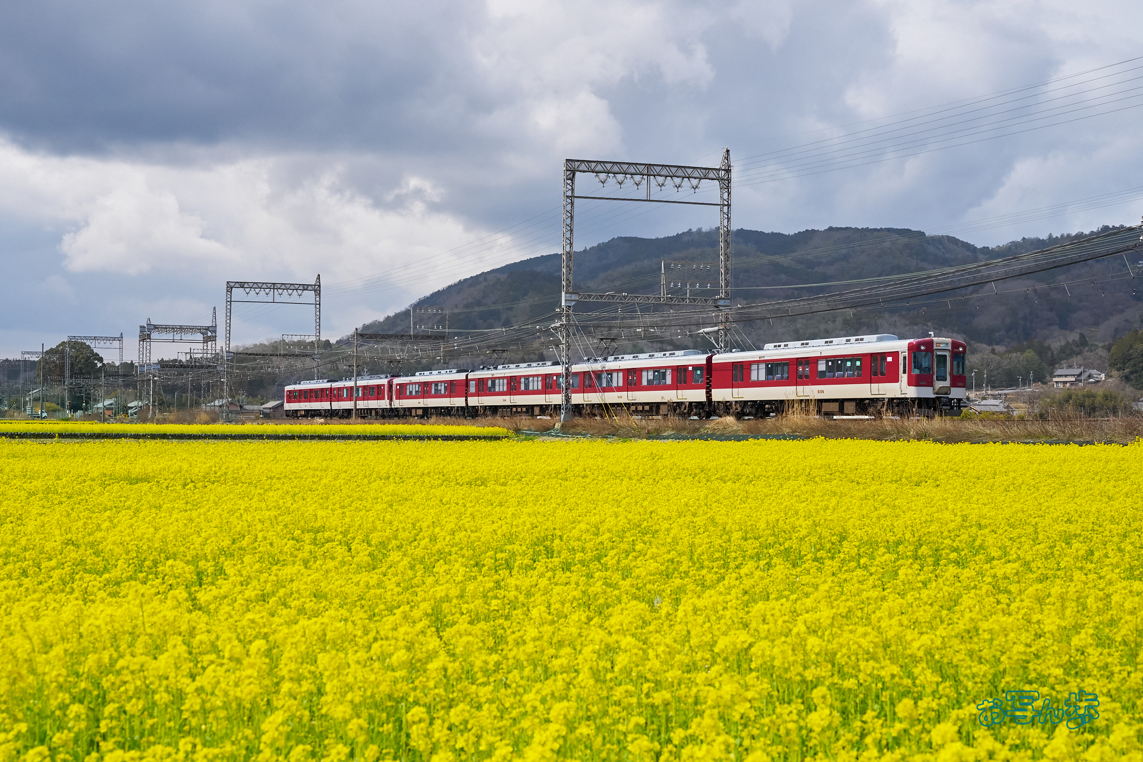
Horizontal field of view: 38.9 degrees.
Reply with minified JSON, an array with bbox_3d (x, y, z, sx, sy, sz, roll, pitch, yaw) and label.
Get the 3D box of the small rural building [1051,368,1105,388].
[{"bbox_3d":[194.050,-0.960,620.000,18.200,8.200,9.500,-1,-2,42],"label":"small rural building"}]

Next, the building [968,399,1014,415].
[{"bbox_3d":[116.640,8.190,450.000,11.200,6.400,8.000,-1,-2,36],"label":"building"}]

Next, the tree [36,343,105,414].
[{"bbox_3d":[-163.980,-0.880,530.000,22.500,24.600,21.500,0,-1,-17],"label":"tree"}]

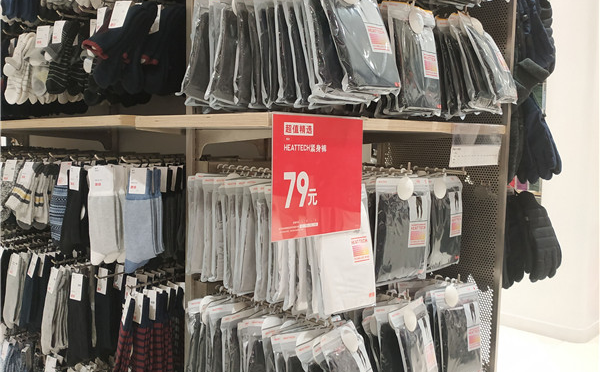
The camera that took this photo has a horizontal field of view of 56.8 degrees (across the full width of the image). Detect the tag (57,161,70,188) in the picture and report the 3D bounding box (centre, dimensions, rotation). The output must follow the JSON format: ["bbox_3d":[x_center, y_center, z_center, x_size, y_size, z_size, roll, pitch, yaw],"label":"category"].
[{"bbox_3d":[-0.729,-0.037,1.720,0.046,0.072,0.006,2,-9,25],"label":"tag"}]

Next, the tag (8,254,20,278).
[{"bbox_3d":[-1.046,0.291,2.030,0.046,0.075,0.006,4,-4,32],"label":"tag"}]

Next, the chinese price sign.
[{"bbox_3d":[0.038,-0.017,0.998,0.005,0.214,0.240,5,6,44],"label":"chinese price sign"}]

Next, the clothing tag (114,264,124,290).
[{"bbox_3d":[-0.558,0.280,1.710,0.046,0.074,0.006,2,-5,45],"label":"clothing tag"}]

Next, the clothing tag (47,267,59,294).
[{"bbox_3d":[-0.767,0.294,1.720,0.046,0.074,0.006,11,-1,43],"label":"clothing tag"}]

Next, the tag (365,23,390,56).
[{"bbox_3d":[0.154,-0.288,1.085,0.062,0.062,0.004,-8,-9,-44],"label":"tag"}]

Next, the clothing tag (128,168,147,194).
[{"bbox_3d":[-0.405,-0.012,1.388,0.045,0.066,0.004,1,-5,12],"label":"clothing tag"}]

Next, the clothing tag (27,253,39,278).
[{"bbox_3d":[-0.807,0.241,1.677,0.004,0.066,0.045,18,-8,-42],"label":"clothing tag"}]

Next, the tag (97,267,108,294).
[{"bbox_3d":[-0.536,0.259,1.507,0.045,0.066,0.004,6,1,39],"label":"tag"}]

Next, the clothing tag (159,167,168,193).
[{"bbox_3d":[-0.370,-0.017,1.480,0.044,0.067,0.006,3,1,21],"label":"clothing tag"}]

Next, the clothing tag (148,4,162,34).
[{"bbox_3d":[-0.373,-0.428,1.430,0.046,0.067,0.006,2,-3,43],"label":"clothing tag"}]

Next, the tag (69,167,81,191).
[{"bbox_3d":[-0.637,-0.021,1.572,0.045,0.066,0.004,7,4,32],"label":"tag"}]

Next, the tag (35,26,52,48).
[{"bbox_3d":[-0.779,-0.451,1.680,0.045,0.066,0.004,5,-2,16],"label":"tag"}]

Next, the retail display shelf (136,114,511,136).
[{"bbox_3d":[0.105,-0.146,1.368,0.429,0.022,0.881,6,7,44],"label":"retail display shelf"}]

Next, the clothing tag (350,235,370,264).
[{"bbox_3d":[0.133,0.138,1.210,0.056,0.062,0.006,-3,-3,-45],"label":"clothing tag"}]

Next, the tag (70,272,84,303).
[{"bbox_3d":[-0.652,0.296,1.620,0.046,0.075,0.006,4,0,27],"label":"tag"}]

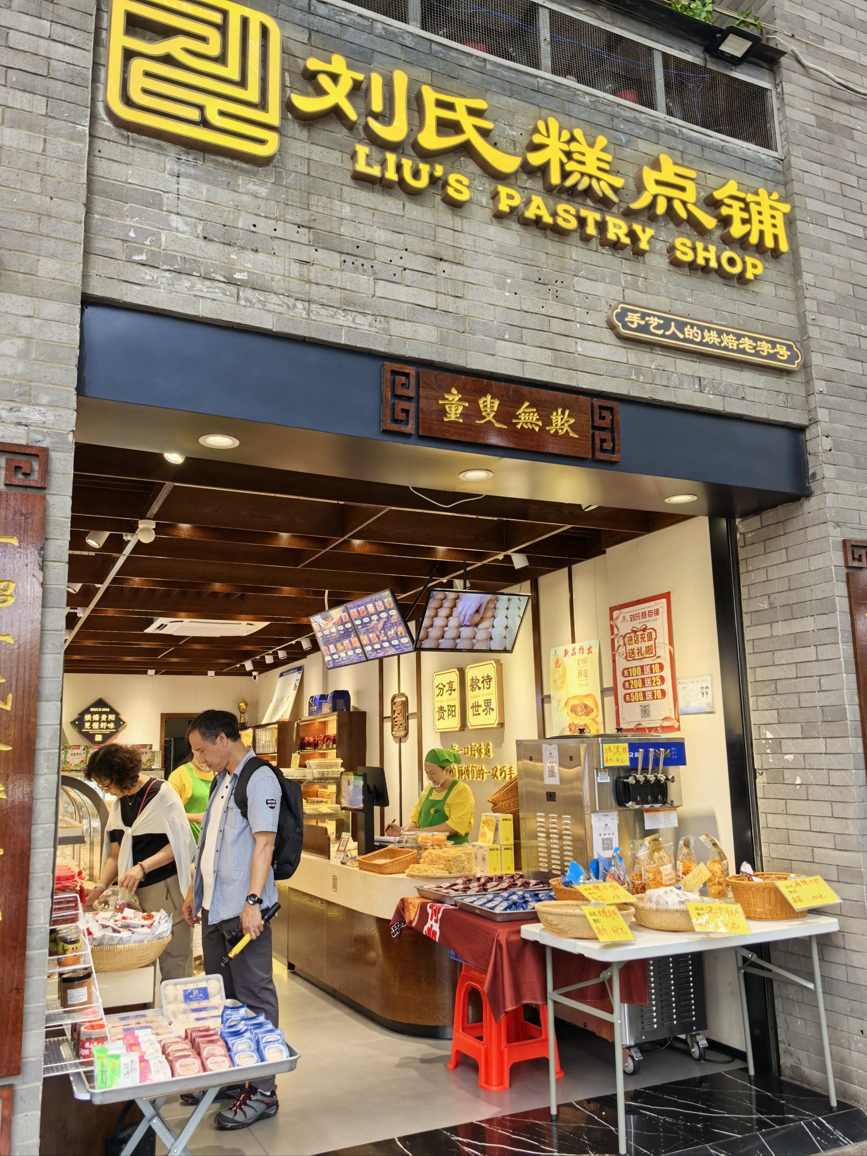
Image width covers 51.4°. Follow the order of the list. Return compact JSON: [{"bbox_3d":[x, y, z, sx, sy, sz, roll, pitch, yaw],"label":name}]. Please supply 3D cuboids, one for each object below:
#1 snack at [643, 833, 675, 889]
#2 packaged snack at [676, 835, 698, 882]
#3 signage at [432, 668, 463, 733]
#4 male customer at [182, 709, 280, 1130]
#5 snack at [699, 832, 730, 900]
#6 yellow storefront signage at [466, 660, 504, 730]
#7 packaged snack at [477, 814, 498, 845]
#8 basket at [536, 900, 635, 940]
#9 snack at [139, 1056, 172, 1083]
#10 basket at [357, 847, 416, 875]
[{"bbox_3d":[1.065,1.355,4.208,0.120,0.310,0.080,4,-12,-24],"label":"snack"},{"bbox_3d":[1.205,1.375,4.288,0.100,0.285,0.080,-4,-11,15],"label":"packaged snack"},{"bbox_3d":[0.106,0.998,7.337,0.055,0.500,0.450,4,-12,-25],"label":"signage"},{"bbox_3d":[-0.893,1.445,4.016,0.420,1.690,0.480,7,-14,-36],"label":"male customer"},{"bbox_3d":[1.355,1.383,4.336,0.110,0.285,0.080,3,-12,-21],"label":"snack"},{"bbox_3d":[0.403,0.914,7.004,0.048,0.495,0.525,4,-12,-25],"label":"yellow storefront signage"},{"bbox_3d":[0.303,1.391,5.014,0.030,0.160,0.160,14,-17,-26],"label":"packaged snack"},{"bbox_3d":[0.636,1.428,3.766,0.409,0.101,0.409,-1,-11,0],"label":"basket"},{"bbox_3d":[-0.809,1.432,2.628,0.091,0.088,0.030,4,-47,-25],"label":"snack"},{"bbox_3d":[-0.267,1.650,5.260,0.235,0.115,0.310,5,-13,-29],"label":"basket"}]

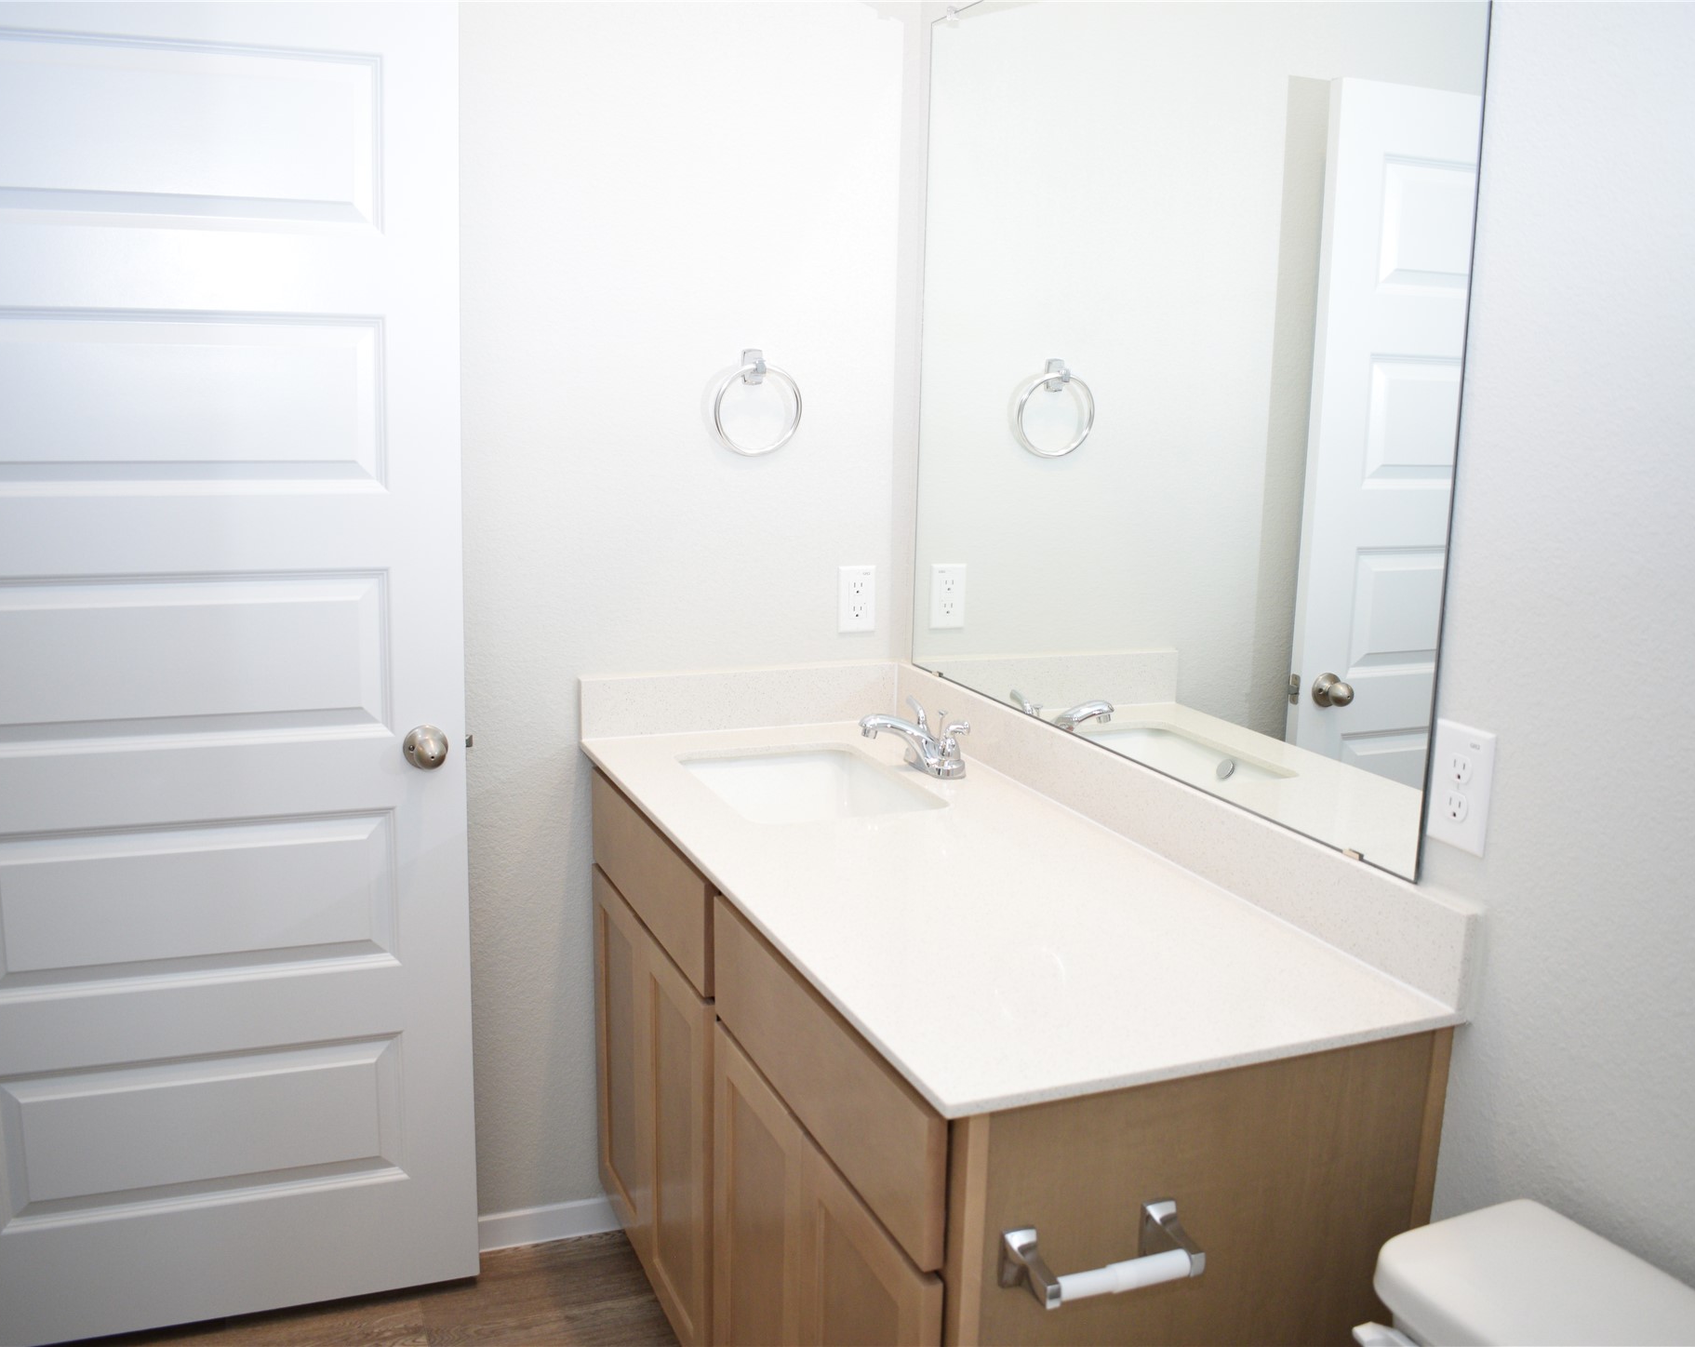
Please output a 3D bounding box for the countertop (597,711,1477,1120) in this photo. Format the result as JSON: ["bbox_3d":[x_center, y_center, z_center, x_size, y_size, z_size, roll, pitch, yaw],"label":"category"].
[{"bbox_3d":[0.086,0.228,1.979,0.573,0.016,1.355,-3,12,-22],"label":"countertop"}]

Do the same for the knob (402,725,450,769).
[{"bbox_3d":[-0.616,0.114,2.220,0.066,0.066,0.072,-3,12,-23],"label":"knob"}]

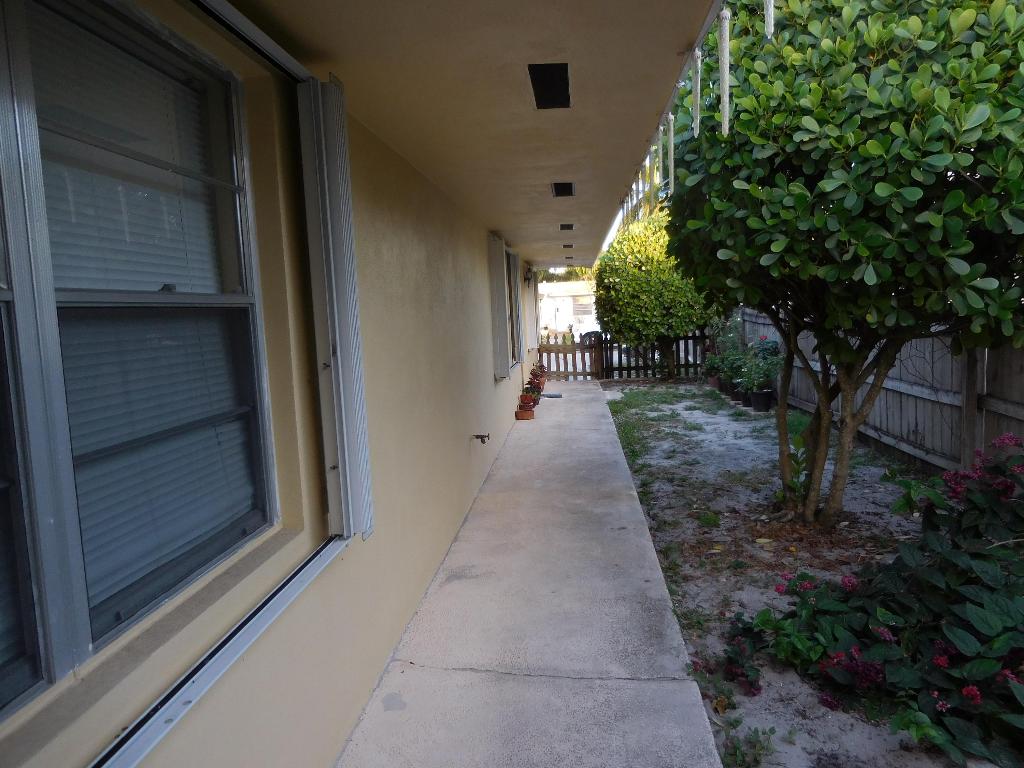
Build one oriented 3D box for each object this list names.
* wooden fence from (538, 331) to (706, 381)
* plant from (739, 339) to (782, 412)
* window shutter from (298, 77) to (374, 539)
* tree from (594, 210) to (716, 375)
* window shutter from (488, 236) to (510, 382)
[{"bbox_3d":[2.230,-0.576,15.085,3.470,1.010,0.100,-2,6,5],"label":"wooden fence"},{"bbox_3d":[3.489,-0.121,10.382,0.620,1.007,0.620,-2,6,5],"label":"plant"},{"bbox_3d":[-0.586,-0.230,2.466,0.120,1.510,0.135,-2,6,5],"label":"window shutter"},{"bbox_3d":[2.799,-1.688,14.517,2.349,3.284,2.400,-2,6,5],"label":"tree"},{"bbox_3d":[-0.115,-0.812,7.816,0.158,1.483,0.294,-2,6,5],"label":"window shutter"}]

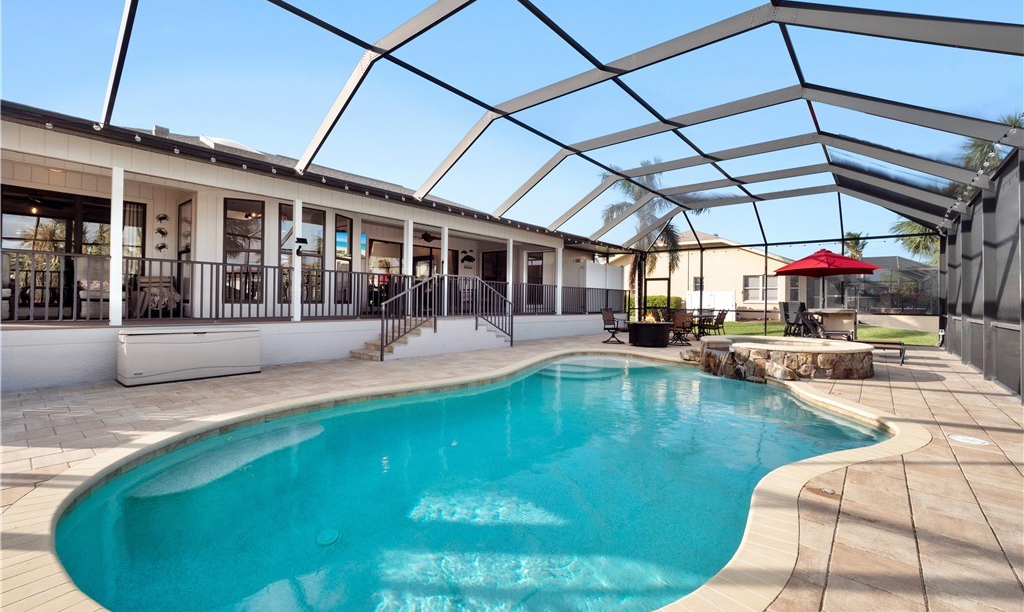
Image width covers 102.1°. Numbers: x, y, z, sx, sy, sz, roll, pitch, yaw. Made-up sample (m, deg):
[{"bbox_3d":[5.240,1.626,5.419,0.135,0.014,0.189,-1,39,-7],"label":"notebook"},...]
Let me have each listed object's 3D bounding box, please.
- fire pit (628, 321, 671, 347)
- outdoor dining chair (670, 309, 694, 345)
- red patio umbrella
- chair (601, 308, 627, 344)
[{"bbox_3d":[3.821,0.768,11.485,1.280,0.610,1.280,2,1,42],"label":"fire pit"},{"bbox_3d":[4.865,0.610,11.907,0.700,0.950,0.620,0,1,-29],"label":"outdoor dining chair"},{"bbox_3d":[9.167,-0.233,12.078,3.000,2.780,3.000,2,1,42],"label":"red patio umbrella"},{"bbox_3d":[2.934,0.557,11.859,0.700,0.990,0.620,2,1,43],"label":"chair"}]

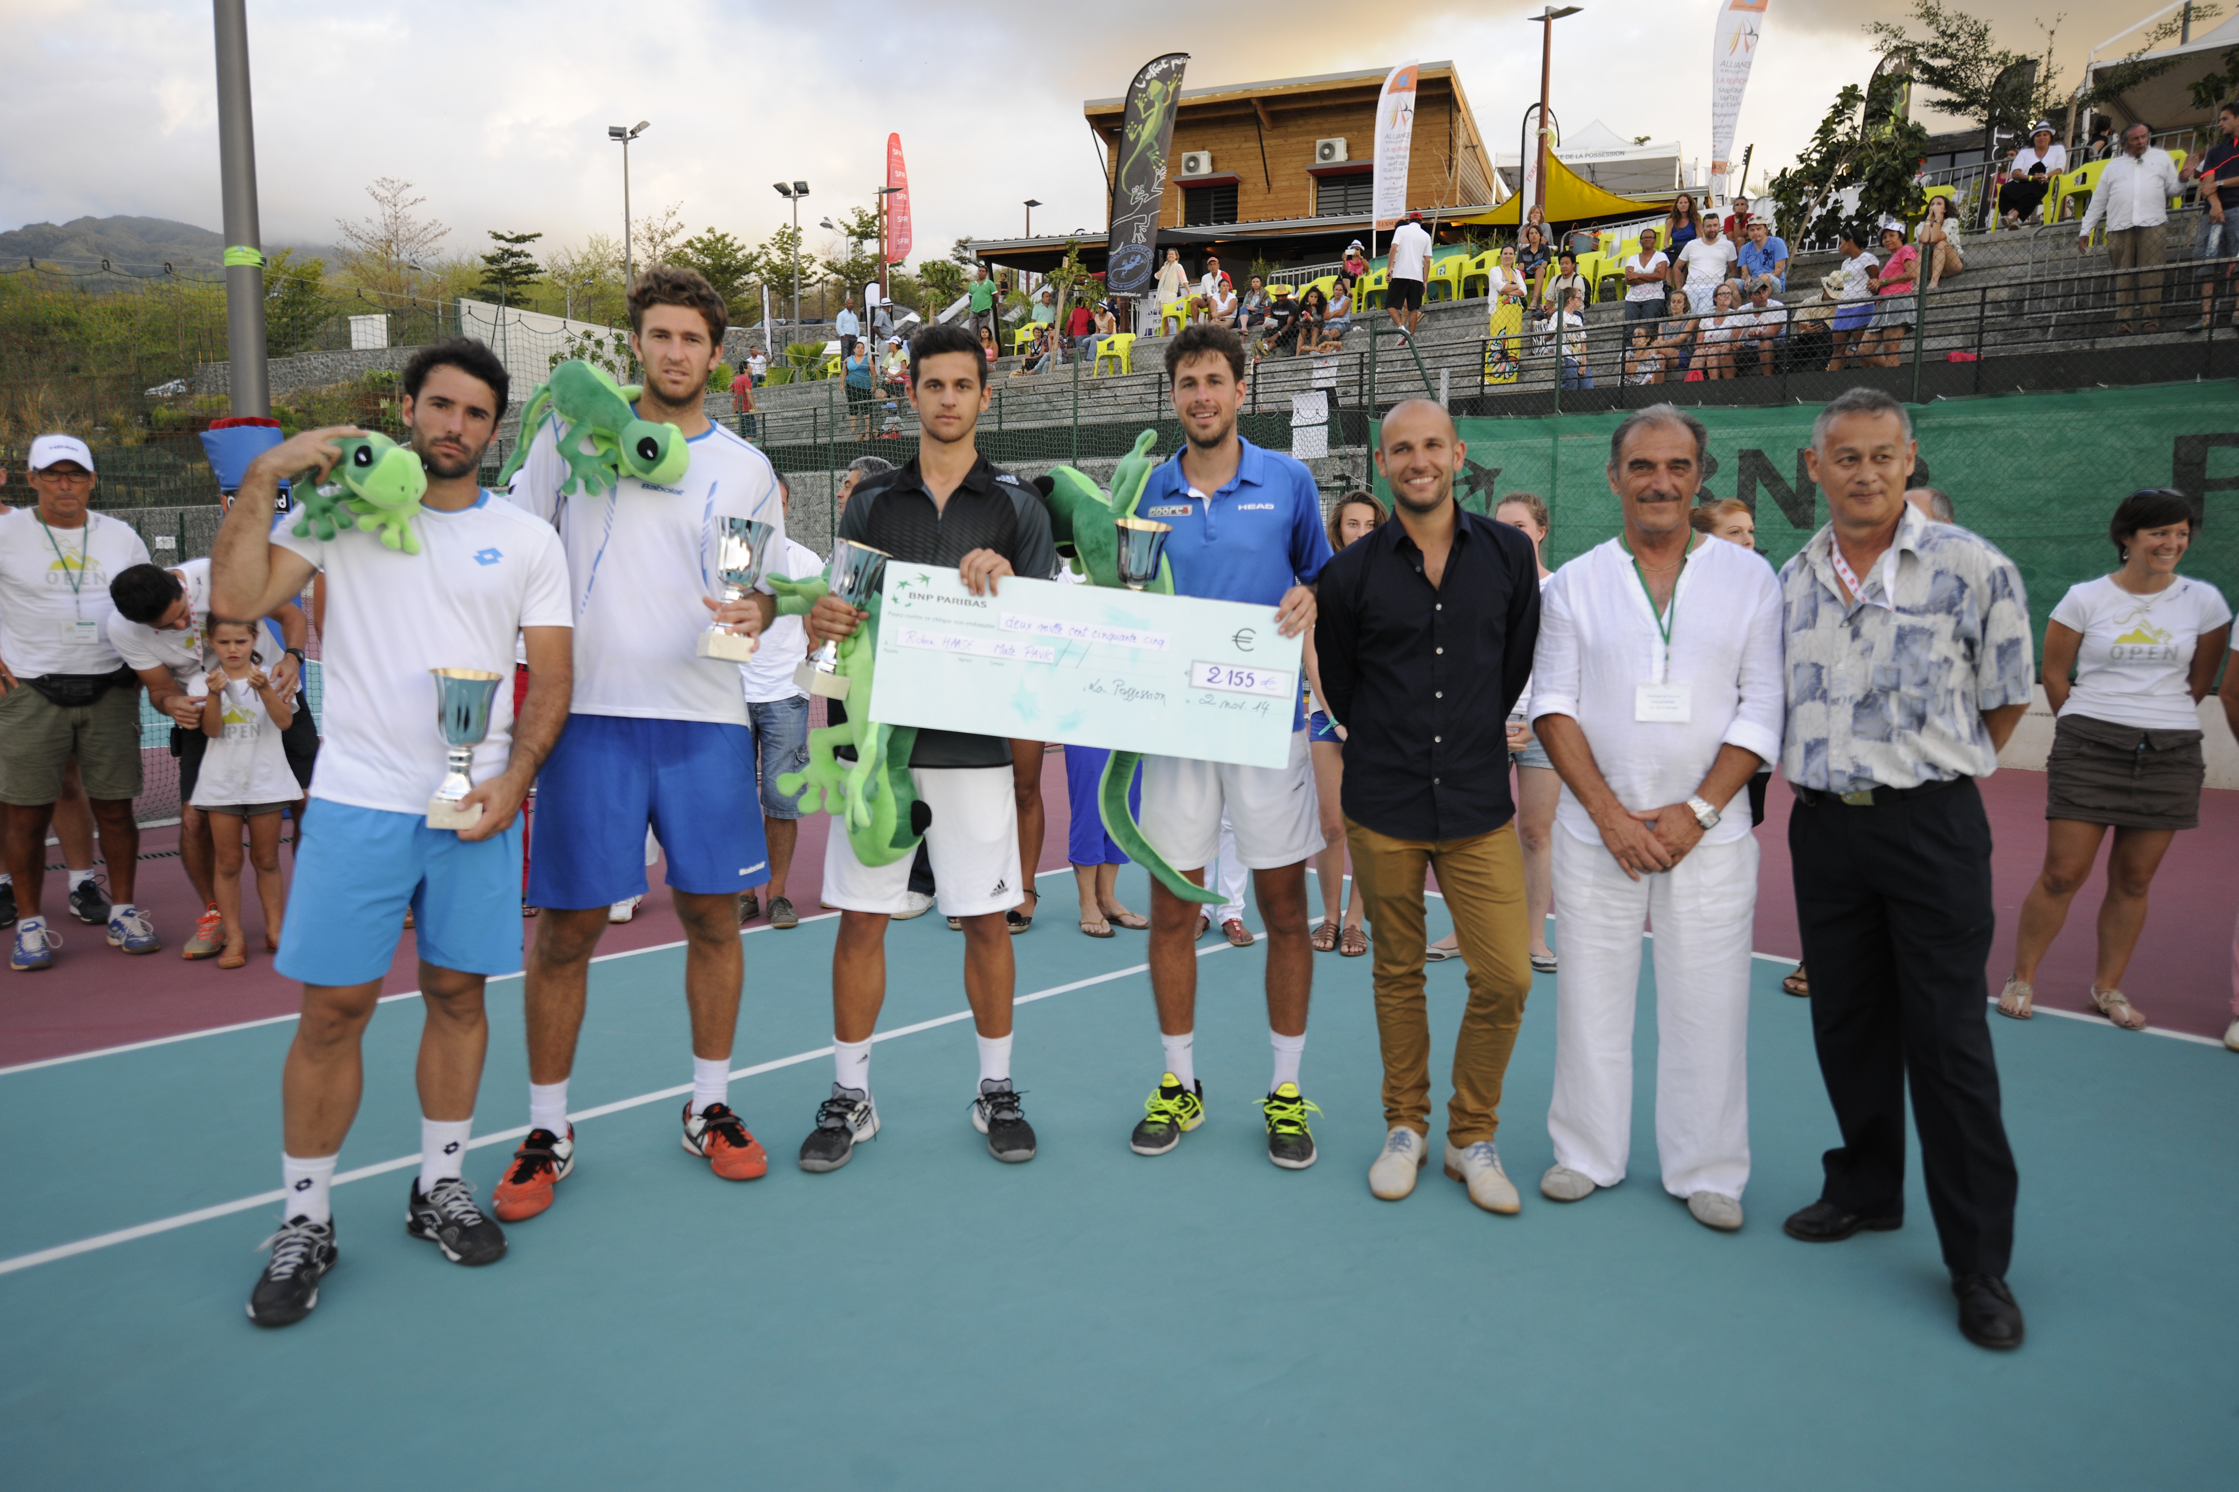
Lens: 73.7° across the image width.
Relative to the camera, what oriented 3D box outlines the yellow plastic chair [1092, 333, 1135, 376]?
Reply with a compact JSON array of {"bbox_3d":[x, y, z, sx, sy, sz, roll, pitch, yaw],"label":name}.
[{"bbox_3d":[-0.092,-6.855,26.100,0.570,0.770,0.560,6,9,38],"label":"yellow plastic chair"}]

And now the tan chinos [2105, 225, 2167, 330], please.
[{"bbox_3d":[8.723,-4.067,12.800,0.440,0.960,0.310,6,9,37],"label":"tan chinos"}]

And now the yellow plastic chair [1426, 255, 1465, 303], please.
[{"bbox_3d":[5.009,-7.056,22.496,0.570,0.800,0.560,7,9,43],"label":"yellow plastic chair"}]

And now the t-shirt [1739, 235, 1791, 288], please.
[{"bbox_3d":[7.039,-5.303,16.300,0.520,0.580,0.380,6,8,36],"label":"t-shirt"}]

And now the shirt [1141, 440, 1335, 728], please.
[{"bbox_3d":[0.250,-0.376,3.520,0.520,0.730,0.300,2,7,10],"label":"shirt"}]

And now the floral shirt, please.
[{"bbox_3d":[1.566,-0.196,2.980,0.330,0.610,0.490,-6,10,-44],"label":"floral shirt"}]

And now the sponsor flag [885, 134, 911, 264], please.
[{"bbox_3d":[-6.792,-16.854,46.000,0.840,4.100,0.080,4,7,14],"label":"sponsor flag"}]

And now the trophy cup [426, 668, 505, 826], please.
[{"bbox_3d":[-1.194,0.011,2.706,0.122,0.285,0.122,5,11,-25],"label":"trophy cup"}]

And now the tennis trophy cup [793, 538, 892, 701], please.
[{"bbox_3d":[-0.615,-0.280,3.320,0.128,0.330,0.128,17,3,11],"label":"tennis trophy cup"}]

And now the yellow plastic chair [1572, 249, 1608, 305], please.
[{"bbox_3d":[6.343,-6.358,20.335,0.570,0.800,0.560,7,9,44],"label":"yellow plastic chair"}]

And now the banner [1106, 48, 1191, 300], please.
[{"bbox_3d":[0.565,-11.161,29.200,1.300,4.800,0.100,10,7,10],"label":"banner"}]

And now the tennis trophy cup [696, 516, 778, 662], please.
[{"bbox_3d":[-0.800,-0.323,3.103,0.123,0.288,0.123,10,7,-2],"label":"tennis trophy cup"}]

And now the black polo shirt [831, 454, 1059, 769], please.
[{"bbox_3d":[-0.413,-0.320,3.545,0.530,0.740,0.310,0,7,-6],"label":"black polo shirt"}]

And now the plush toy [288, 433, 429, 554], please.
[{"bbox_3d":[-1.432,-0.476,2.800,0.250,0.230,0.350,-4,16,-40],"label":"plush toy"}]

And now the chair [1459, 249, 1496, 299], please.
[{"bbox_3d":[5.642,-7.331,23.200,0.570,0.770,0.560,8,10,44],"label":"chair"}]

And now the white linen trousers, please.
[{"bbox_3d":[1.205,0.530,3.385,0.450,0.940,0.320,3,7,17],"label":"white linen trousers"}]

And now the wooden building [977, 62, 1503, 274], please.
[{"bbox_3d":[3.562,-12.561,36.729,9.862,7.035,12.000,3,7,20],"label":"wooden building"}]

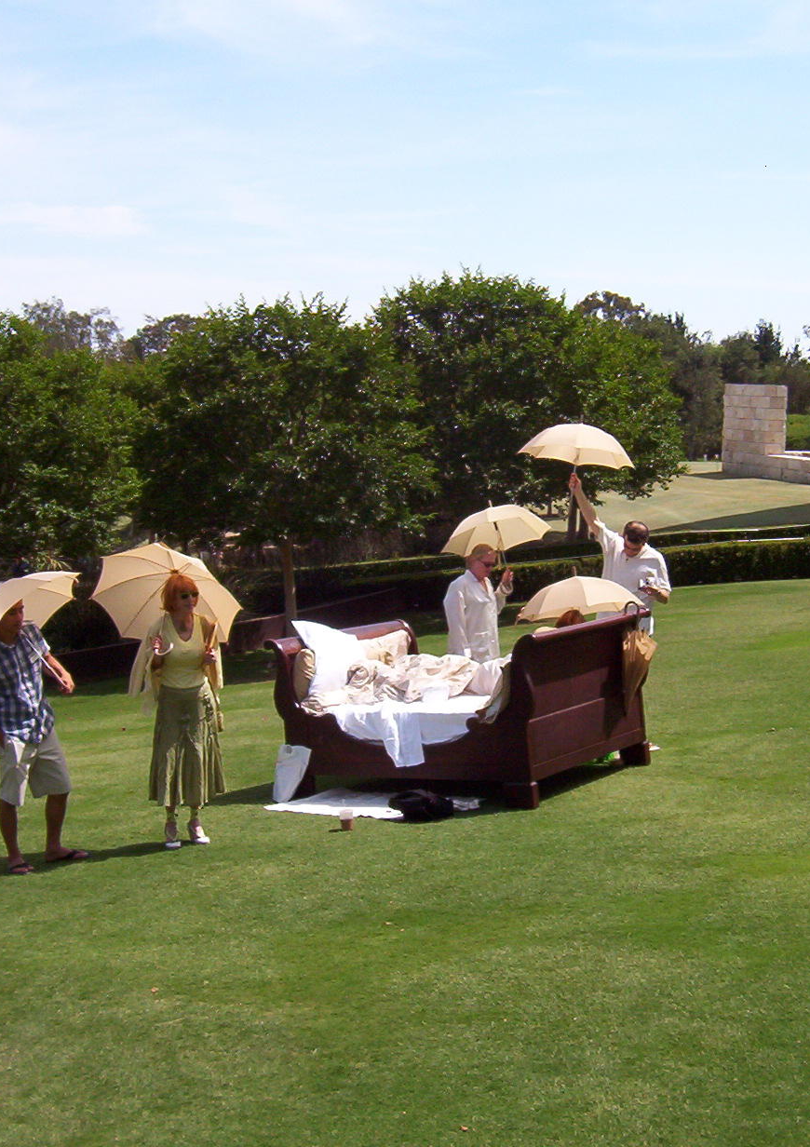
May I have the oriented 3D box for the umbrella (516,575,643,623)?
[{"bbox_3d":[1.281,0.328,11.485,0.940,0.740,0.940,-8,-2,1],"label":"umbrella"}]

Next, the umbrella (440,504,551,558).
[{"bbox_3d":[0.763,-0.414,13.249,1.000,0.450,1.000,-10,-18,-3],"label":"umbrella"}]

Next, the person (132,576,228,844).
[{"bbox_3d":[-1.373,0.843,9.678,0.570,1.714,0.440,-2,8,-17],"label":"person"}]

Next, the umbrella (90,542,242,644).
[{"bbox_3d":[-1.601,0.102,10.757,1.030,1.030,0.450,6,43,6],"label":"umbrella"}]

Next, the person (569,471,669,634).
[{"bbox_3d":[1.590,0.263,11.889,0.730,2.061,0.500,1,8,10],"label":"person"}]

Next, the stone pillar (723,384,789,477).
[{"bbox_3d":[11.752,-4.810,53.143,0.680,3.021,2.930,-3,8,-19],"label":"stone pillar"}]

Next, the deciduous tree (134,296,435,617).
[{"bbox_3d":[-1.825,-1.485,24.000,4.600,5.400,4.500,0,7,0],"label":"deciduous tree"}]

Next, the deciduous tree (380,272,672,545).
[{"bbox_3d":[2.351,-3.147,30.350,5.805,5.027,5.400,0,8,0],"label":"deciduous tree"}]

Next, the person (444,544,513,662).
[{"bbox_3d":[0.616,0.606,13.305,0.420,1.720,0.500,4,8,30],"label":"person"}]

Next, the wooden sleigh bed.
[{"bbox_3d":[0.428,0.986,12.057,2.461,1.173,1.586,-3,3,37],"label":"wooden sleigh bed"}]

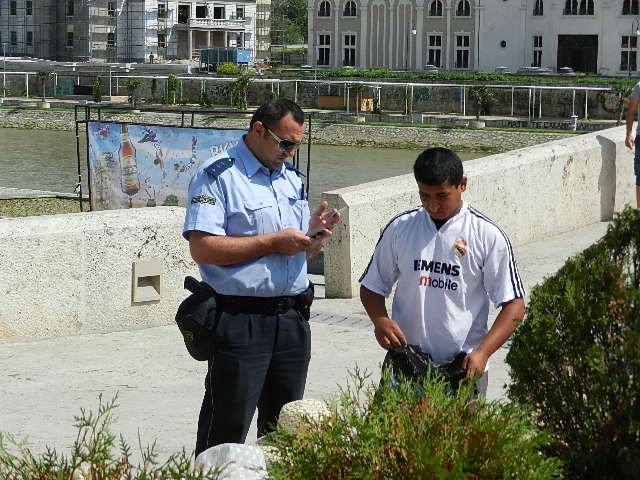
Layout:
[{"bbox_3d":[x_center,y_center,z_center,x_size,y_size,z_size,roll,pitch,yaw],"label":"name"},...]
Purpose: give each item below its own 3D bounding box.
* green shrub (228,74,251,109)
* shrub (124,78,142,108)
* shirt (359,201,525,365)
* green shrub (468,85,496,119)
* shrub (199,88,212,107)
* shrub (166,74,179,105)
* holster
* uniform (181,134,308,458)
[{"bbox_3d":[-6.076,-11.134,127.000,1.661,2.717,1.661,1,6,0],"label":"green shrub"},{"bbox_3d":[-14.410,-11.319,130.000,1.391,2.318,1.391,1,6,0],"label":"shrub"},{"bbox_3d":[0.435,0.166,6.020,0.590,0.650,0.320,3,7,20],"label":"shirt"},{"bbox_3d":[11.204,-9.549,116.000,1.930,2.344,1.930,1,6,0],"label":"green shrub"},{"bbox_3d":[-9.119,-11.349,134.000,1.115,1.434,1.115,1,6,0],"label":"shrub"},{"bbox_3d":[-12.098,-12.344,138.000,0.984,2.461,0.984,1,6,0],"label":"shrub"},{"bbox_3d":[-0.435,0.276,5.920,0.140,0.290,0.100,5,8,33],"label":"holster"},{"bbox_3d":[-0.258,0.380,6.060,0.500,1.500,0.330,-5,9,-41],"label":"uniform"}]

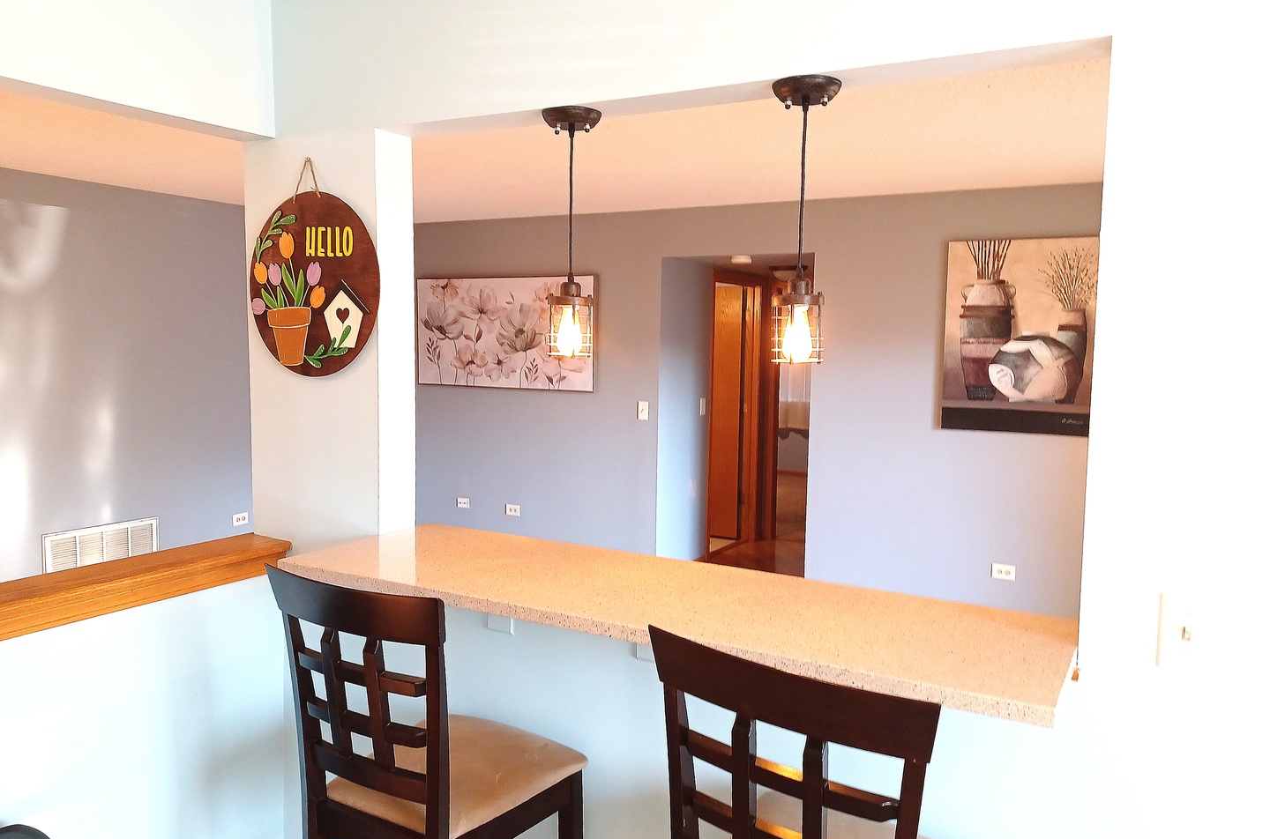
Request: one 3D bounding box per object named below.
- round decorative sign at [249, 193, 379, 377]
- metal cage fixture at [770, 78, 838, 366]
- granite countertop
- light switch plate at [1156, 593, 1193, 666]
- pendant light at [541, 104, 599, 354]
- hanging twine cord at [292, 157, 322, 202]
[{"bbox_3d":[-0.802,-0.334,2.282,0.469,0.458,0.014,4,6,30],"label":"round decorative sign"},{"bbox_3d":[0.314,-0.365,1.725,0.129,0.517,0.129,4,6,30],"label":"metal cage fixture"},{"bbox_3d":[0.012,0.344,1.808,1.535,0.028,0.469,4,6,30],"label":"granite countertop"},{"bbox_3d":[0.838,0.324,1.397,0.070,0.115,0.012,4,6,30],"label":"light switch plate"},{"bbox_3d":[-0.138,-0.396,1.983,0.128,0.521,0.128,1,5,0],"label":"pendant light"},{"bbox_3d":[-0.802,-0.589,2.259,0.102,0.108,0.020,4,6,30],"label":"hanging twine cord"}]

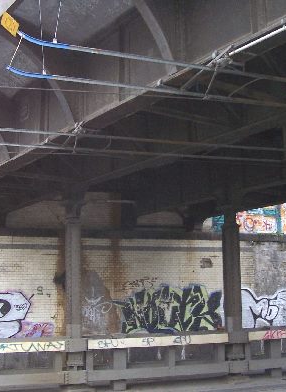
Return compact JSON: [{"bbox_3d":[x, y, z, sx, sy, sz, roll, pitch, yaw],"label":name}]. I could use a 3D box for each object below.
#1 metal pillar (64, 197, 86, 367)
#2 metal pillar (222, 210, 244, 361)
[{"bbox_3d":[-1.683,2.122,13.789,0.420,4.318,0.420,2,-9,-19],"label":"metal pillar"},{"bbox_3d":[2.463,2.415,15.169,0.420,4.126,0.420,2,-9,-19],"label":"metal pillar"}]

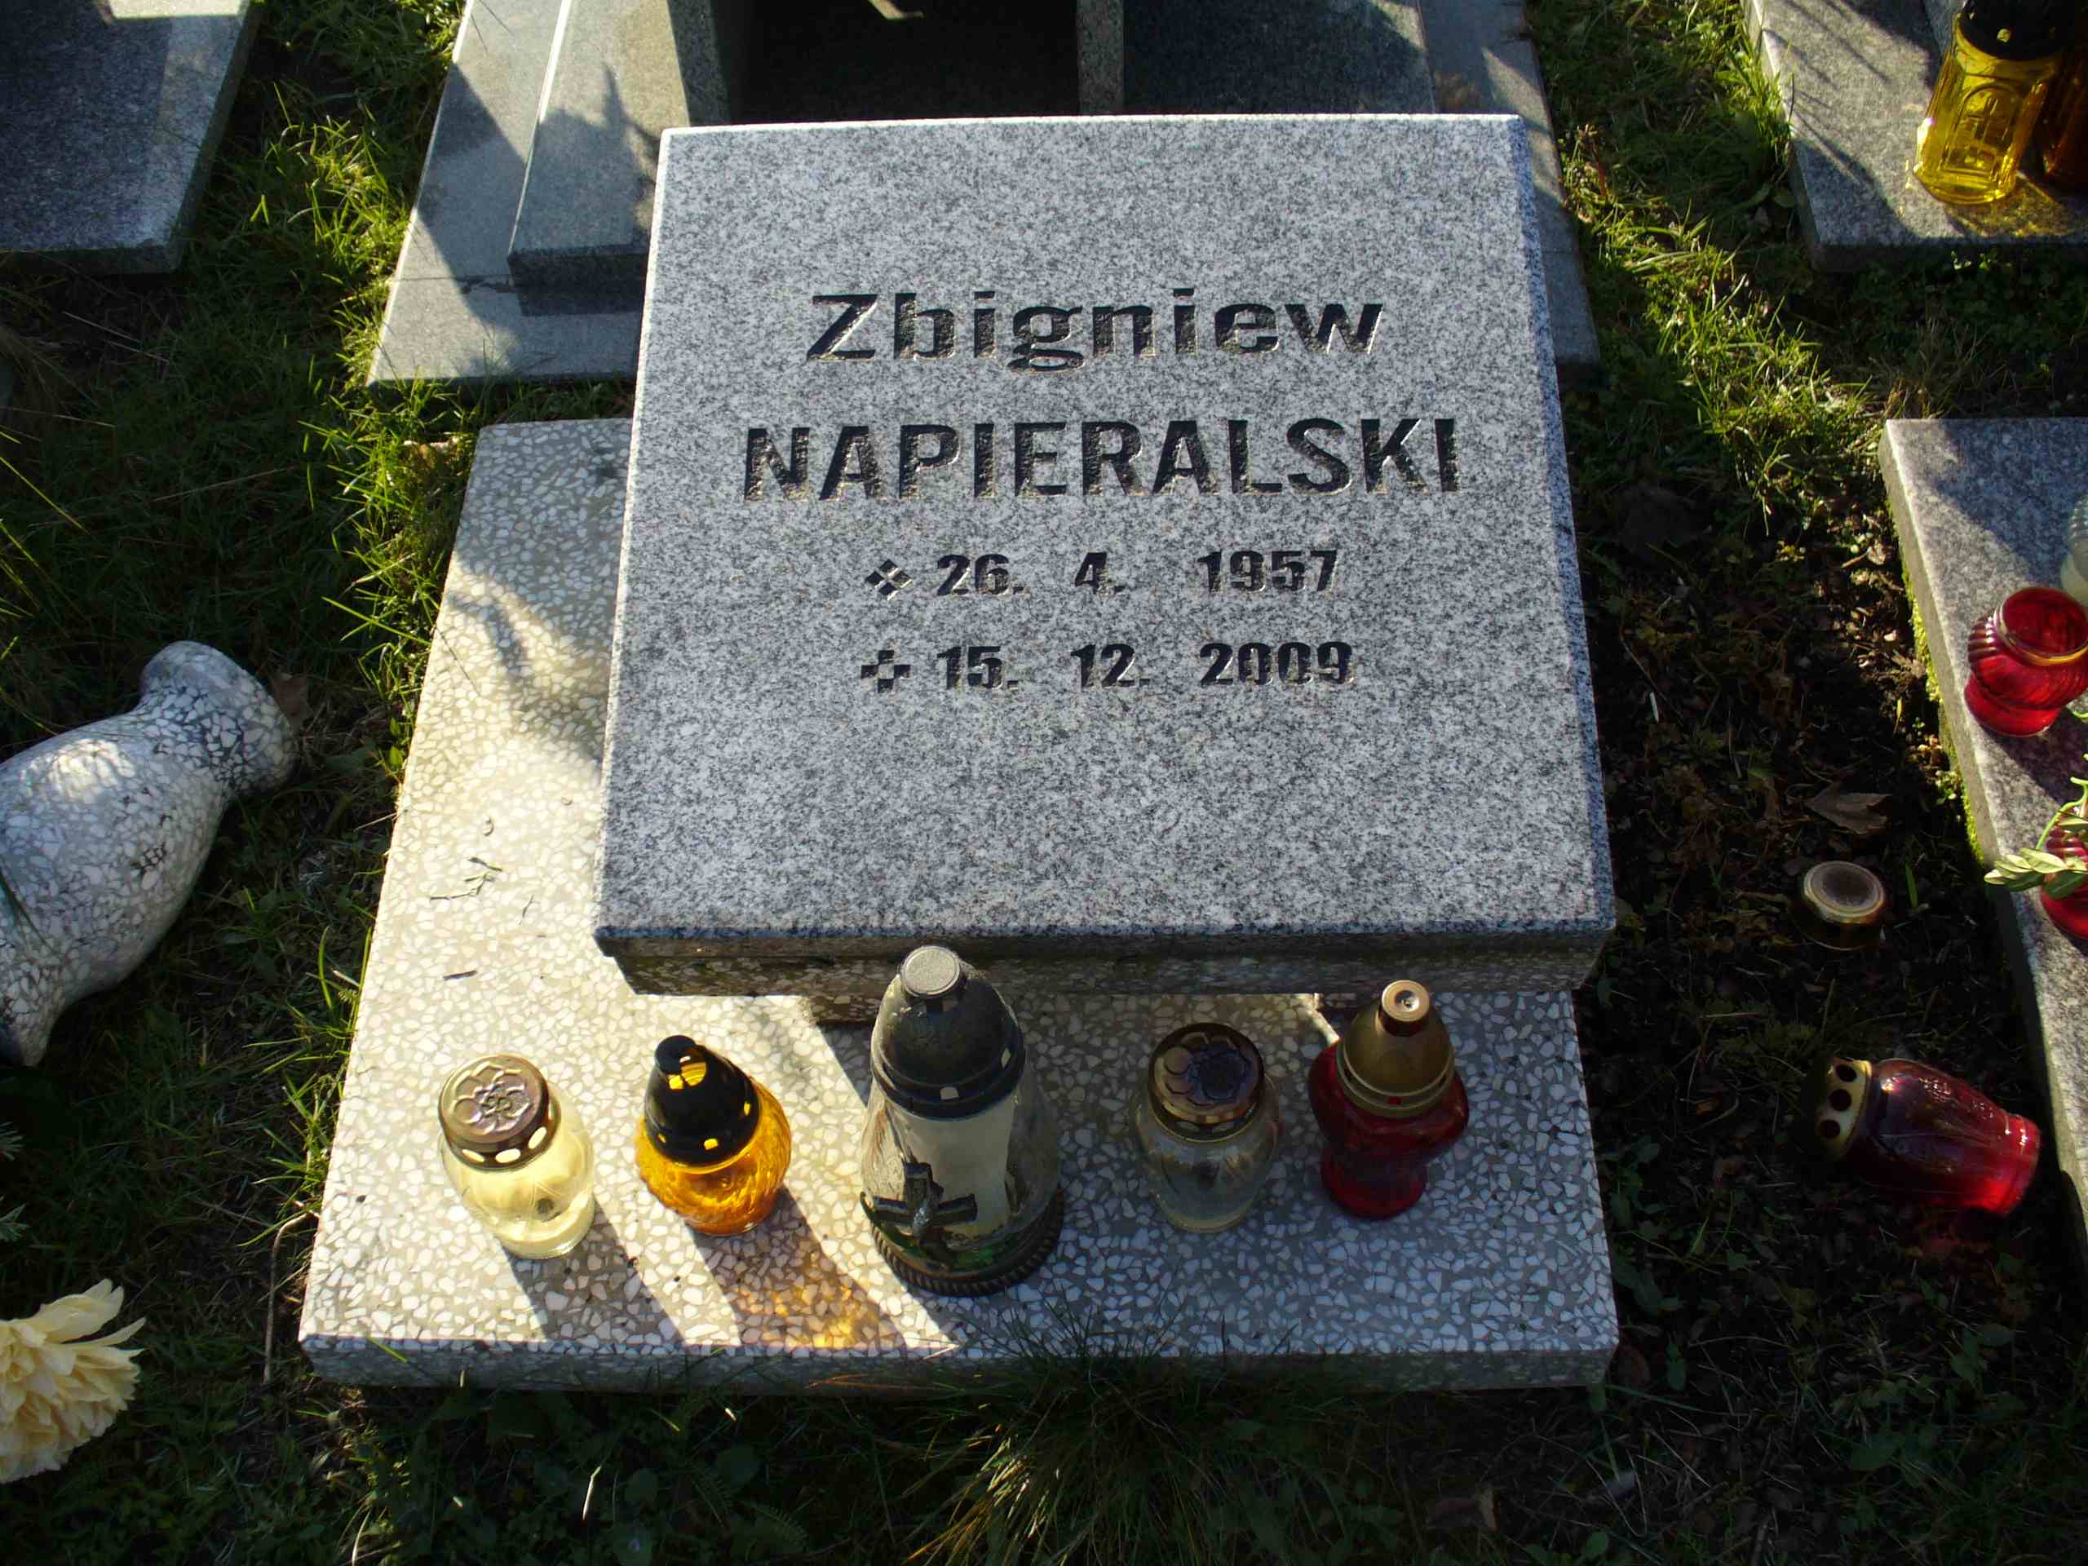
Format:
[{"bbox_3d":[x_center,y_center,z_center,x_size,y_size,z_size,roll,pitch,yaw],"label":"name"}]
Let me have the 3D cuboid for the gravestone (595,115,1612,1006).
[{"bbox_3d":[0.033,-0.149,1.358,0.548,0.104,0.549,-1,66,1],"label":"gravestone"}]

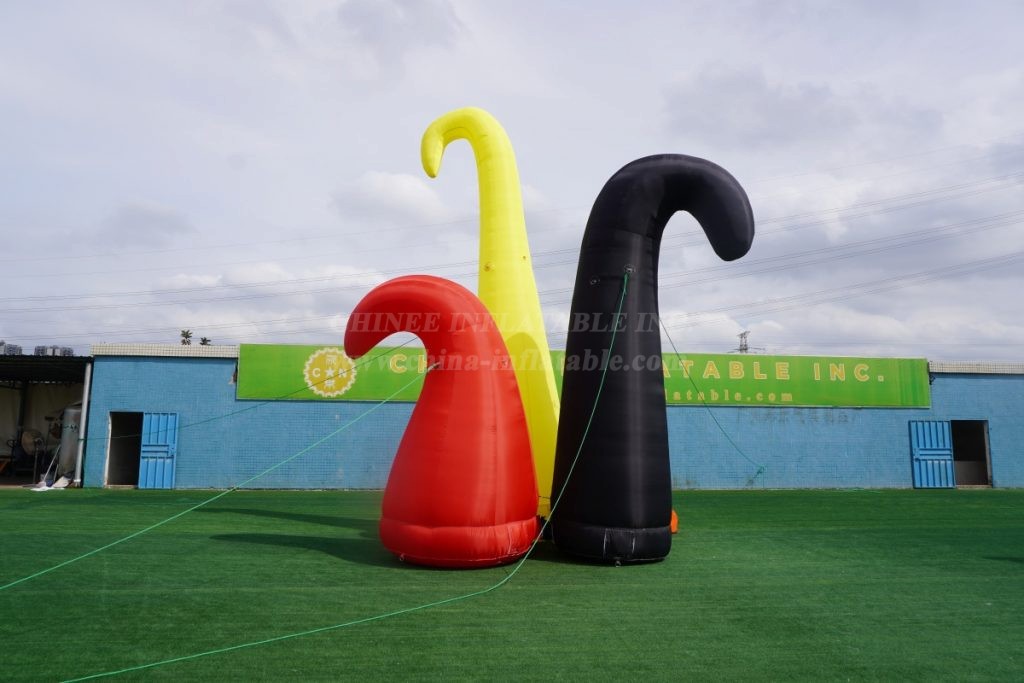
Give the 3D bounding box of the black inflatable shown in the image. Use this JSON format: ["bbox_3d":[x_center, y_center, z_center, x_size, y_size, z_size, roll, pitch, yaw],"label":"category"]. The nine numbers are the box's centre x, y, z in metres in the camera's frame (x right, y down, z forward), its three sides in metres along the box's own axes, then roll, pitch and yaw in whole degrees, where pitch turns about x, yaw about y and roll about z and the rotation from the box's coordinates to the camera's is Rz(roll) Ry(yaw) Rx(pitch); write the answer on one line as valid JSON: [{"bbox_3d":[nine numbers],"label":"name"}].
[{"bbox_3d":[1.986,0.060,9.467,2.883,5.557,1.615,1,-7,0],"label":"black inflatable"}]

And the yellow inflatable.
[{"bbox_3d":[-0.263,-0.494,11.255,2.576,7.083,1.684,1,-7,0],"label":"yellow inflatable"}]

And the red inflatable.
[{"bbox_3d":[-0.969,0.926,9.259,2.675,3.735,2.080,1,-7,0],"label":"red inflatable"}]

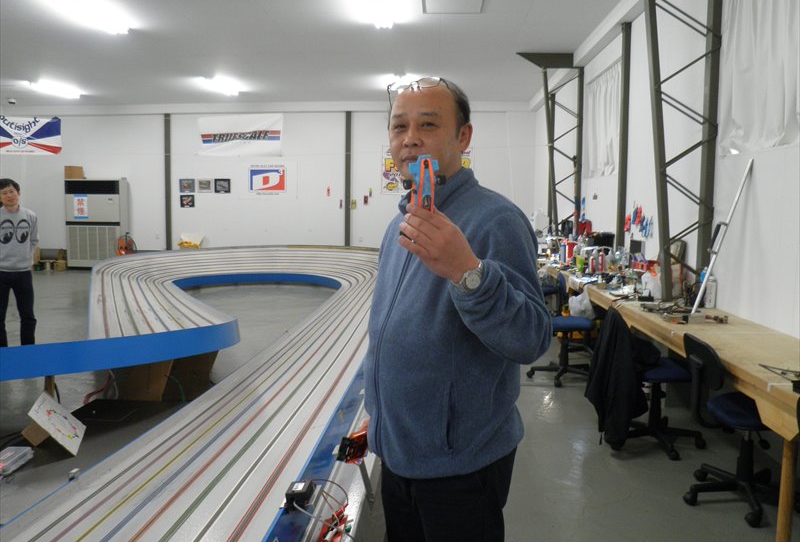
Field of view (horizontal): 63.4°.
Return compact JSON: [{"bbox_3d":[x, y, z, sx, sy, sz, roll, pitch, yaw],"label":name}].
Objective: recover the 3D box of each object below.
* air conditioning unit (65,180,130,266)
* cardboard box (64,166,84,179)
[{"bbox_3d":[-6.461,-1.006,13.812,1.170,1.880,0.460,1,6,3],"label":"air conditioning unit"},{"bbox_3d":[-6.906,-2.082,13.729,0.360,0.300,0.260,1,6,3],"label":"cardboard box"}]

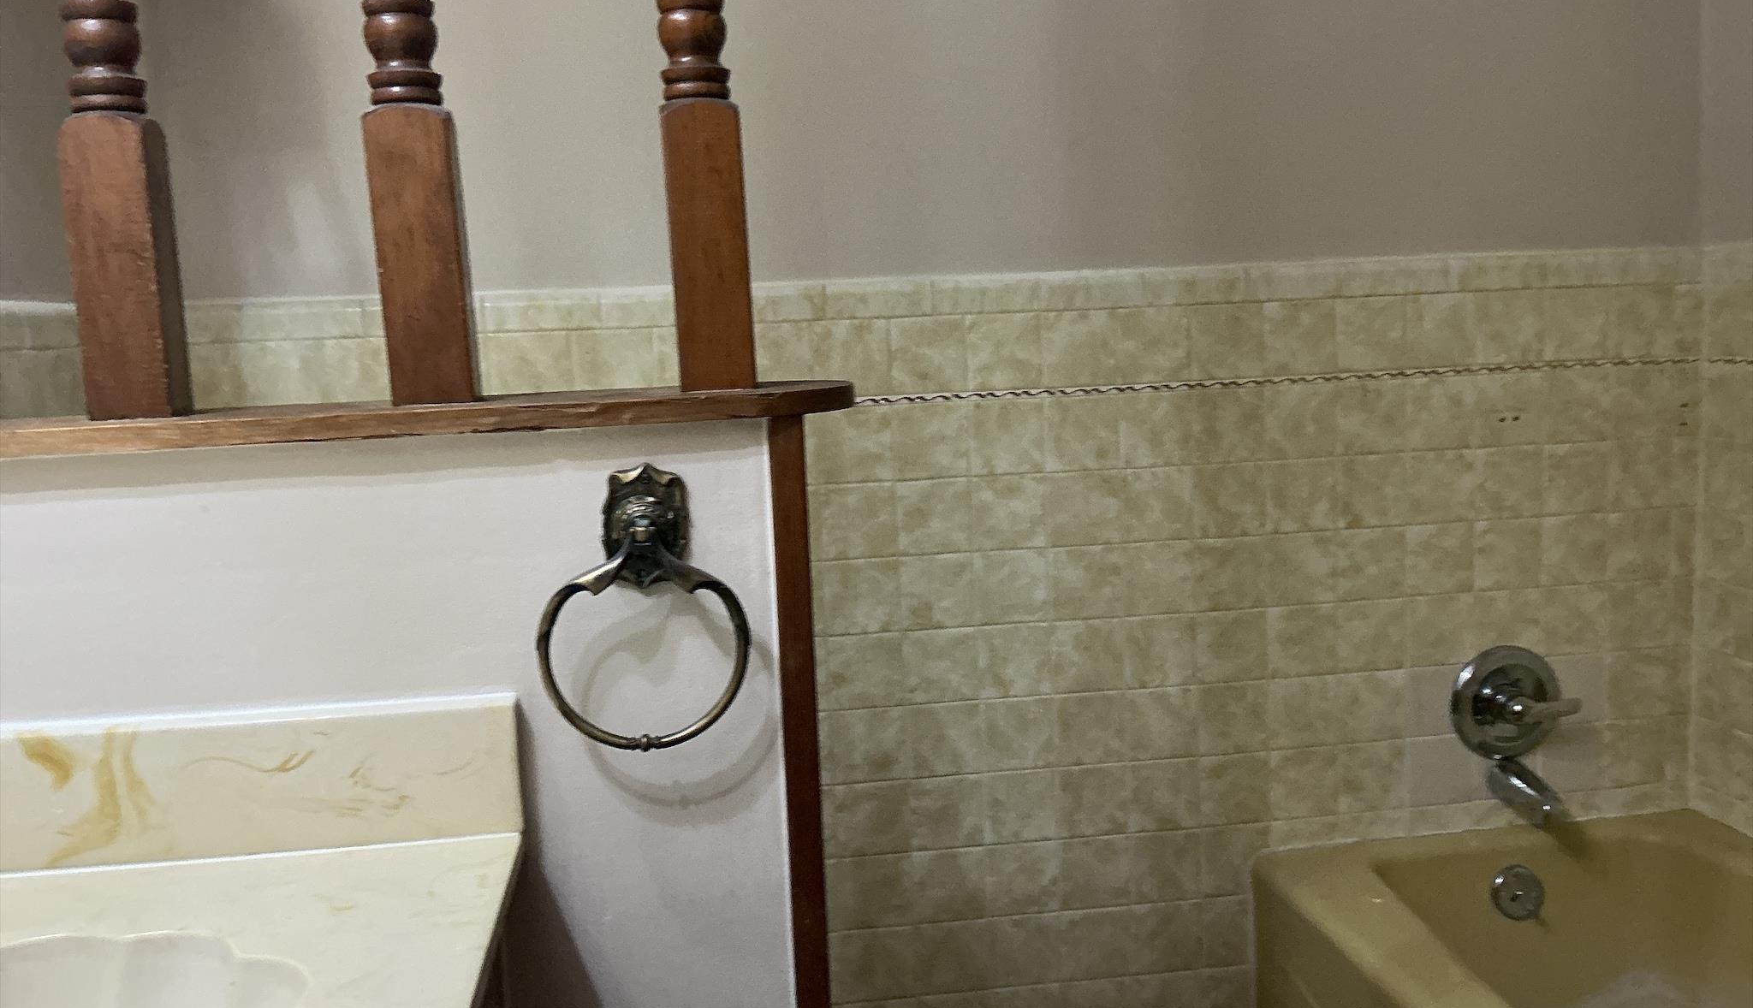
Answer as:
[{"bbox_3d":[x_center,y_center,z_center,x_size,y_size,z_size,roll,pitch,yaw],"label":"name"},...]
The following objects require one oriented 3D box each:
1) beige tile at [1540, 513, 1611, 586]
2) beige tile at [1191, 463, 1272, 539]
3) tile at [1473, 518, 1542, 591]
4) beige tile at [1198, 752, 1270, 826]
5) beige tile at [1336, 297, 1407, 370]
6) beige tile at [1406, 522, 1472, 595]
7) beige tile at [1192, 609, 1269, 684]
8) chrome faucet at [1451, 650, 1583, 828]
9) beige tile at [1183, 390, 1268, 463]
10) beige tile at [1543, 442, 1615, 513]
[{"bbox_3d":[1.067,0.071,2.167,0.108,0.108,0.008,-3,6,-7],"label":"beige tile"},{"bbox_3d":[0.519,-0.006,2.092,0.108,0.108,0.008,-3,6,-7],"label":"beige tile"},{"bbox_3d":[0.951,0.076,2.137,0.107,0.107,0.009,-3,5,-7],"label":"tile"},{"bbox_3d":[0.537,0.428,2.128,0.108,0.108,0.009,-3,6,-7],"label":"beige tile"},{"bbox_3d":[0.725,-0.250,2.092,0.108,0.108,0.010,-3,6,-7],"label":"beige tile"},{"bbox_3d":[0.850,0.083,2.140,0.108,0.108,0.010,-3,6,-7],"label":"beige tile"},{"bbox_3d":[0.525,0.209,2.097,0.107,0.107,0.009,-3,5,-7],"label":"beige tile"},{"bbox_3d":[0.967,0.339,2.103,0.182,0.238,0.135,-3,6,-7],"label":"chrome faucet"},{"bbox_3d":[0.510,-0.114,2.067,0.107,0.107,0.009,-3,5,-7],"label":"beige tile"},{"bbox_3d":[1.057,-0.038,2.149,0.108,0.108,0.009,-3,6,-7],"label":"beige tile"}]

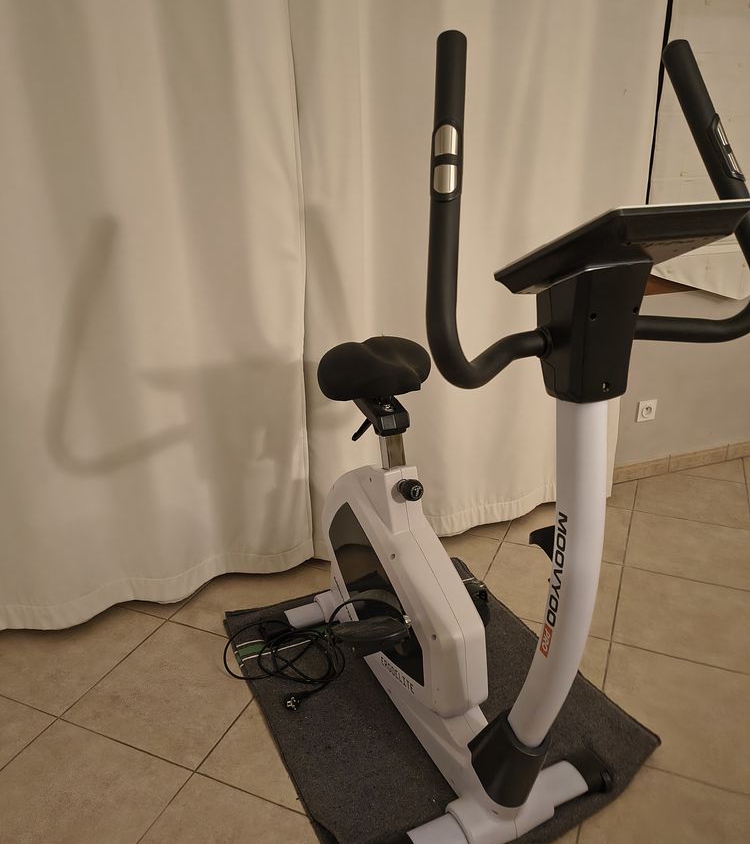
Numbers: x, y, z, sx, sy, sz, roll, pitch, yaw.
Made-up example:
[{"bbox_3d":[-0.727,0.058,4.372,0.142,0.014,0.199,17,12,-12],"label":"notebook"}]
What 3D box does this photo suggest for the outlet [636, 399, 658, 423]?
[{"bbox_3d":[1.088,-0.046,2.779,0.083,0.083,0.012,-9,23,-19],"label":"outlet"}]

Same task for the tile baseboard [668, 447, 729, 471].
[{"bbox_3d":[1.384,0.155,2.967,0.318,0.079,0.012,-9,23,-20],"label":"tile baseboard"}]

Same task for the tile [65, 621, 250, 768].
[{"bbox_3d":[-0.514,0.696,1.820,0.410,0.010,0.410,9,24,22],"label":"tile"}]

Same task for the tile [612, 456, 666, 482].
[{"bbox_3d":[1.107,0.203,2.894,0.317,0.078,0.010,-9,23,-19],"label":"tile"}]

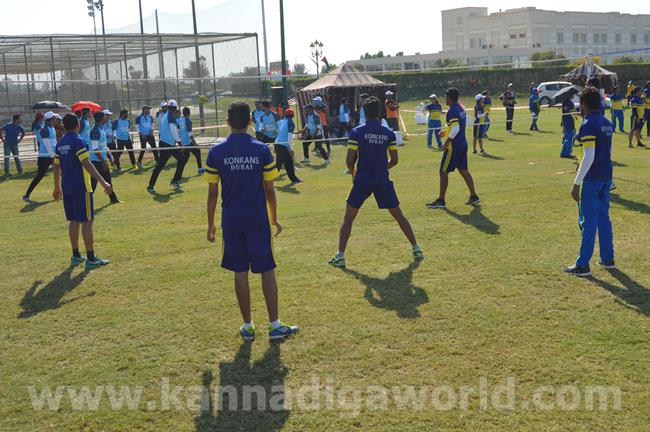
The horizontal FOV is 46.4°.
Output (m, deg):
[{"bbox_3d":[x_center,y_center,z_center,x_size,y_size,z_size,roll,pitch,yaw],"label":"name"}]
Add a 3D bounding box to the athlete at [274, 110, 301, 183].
[{"bbox_3d":[-0.827,-1.543,16.700,0.700,1.620,0.550,-8,10,-33],"label":"athlete"}]

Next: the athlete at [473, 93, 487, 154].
[{"bbox_3d":[4.201,-2.488,20.600,0.460,1.600,0.440,-9,11,-38],"label":"athlete"}]

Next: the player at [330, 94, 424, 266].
[{"bbox_3d":[0.517,-0.365,7.748,0.950,1.700,0.480,-4,9,-13],"label":"player"}]

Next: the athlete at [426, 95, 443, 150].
[{"bbox_3d":[3.469,-3.000,24.000,0.520,1.690,0.380,0,9,14],"label":"athlete"}]

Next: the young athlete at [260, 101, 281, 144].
[{"bbox_3d":[-1.316,-1.944,18.300,0.600,1.660,0.450,-1,9,6],"label":"young athlete"}]

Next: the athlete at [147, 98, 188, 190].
[{"bbox_3d":[-3.107,-1.367,14.900,0.800,1.750,0.600,-10,12,-39],"label":"athlete"}]

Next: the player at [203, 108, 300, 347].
[{"bbox_3d":[-0.510,0.033,5.473,0.600,1.710,0.360,-2,9,0],"label":"player"}]

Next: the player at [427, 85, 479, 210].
[{"bbox_3d":[1.925,-1.019,11.350,0.780,1.740,0.560,4,11,34],"label":"player"}]

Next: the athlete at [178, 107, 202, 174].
[{"bbox_3d":[-3.219,-1.754,18.200,0.750,1.660,0.550,-10,11,-40],"label":"athlete"}]

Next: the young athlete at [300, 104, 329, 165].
[{"bbox_3d":[-0.283,-2.195,20.400,0.650,1.600,0.550,-9,11,-36],"label":"young athlete"}]

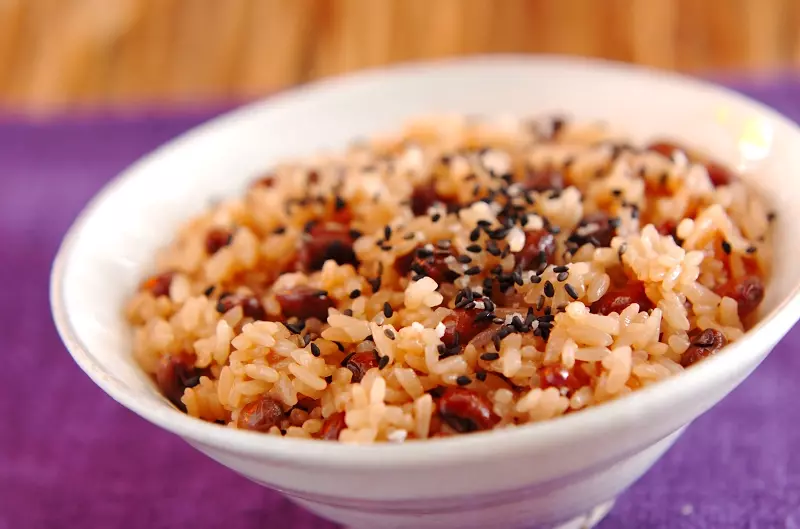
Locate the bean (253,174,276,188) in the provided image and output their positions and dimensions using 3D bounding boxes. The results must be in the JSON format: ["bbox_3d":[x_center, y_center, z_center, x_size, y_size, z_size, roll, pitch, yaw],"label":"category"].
[{"bbox_3d":[-0.024,-0.014,0.504,0.008,0.005,0.006,-10,32,-5],"label":"bean"}]

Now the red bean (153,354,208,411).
[{"bbox_3d":[-0.034,0.018,0.445,0.007,0.007,0.009,-28,36,-31],"label":"red bean"}]

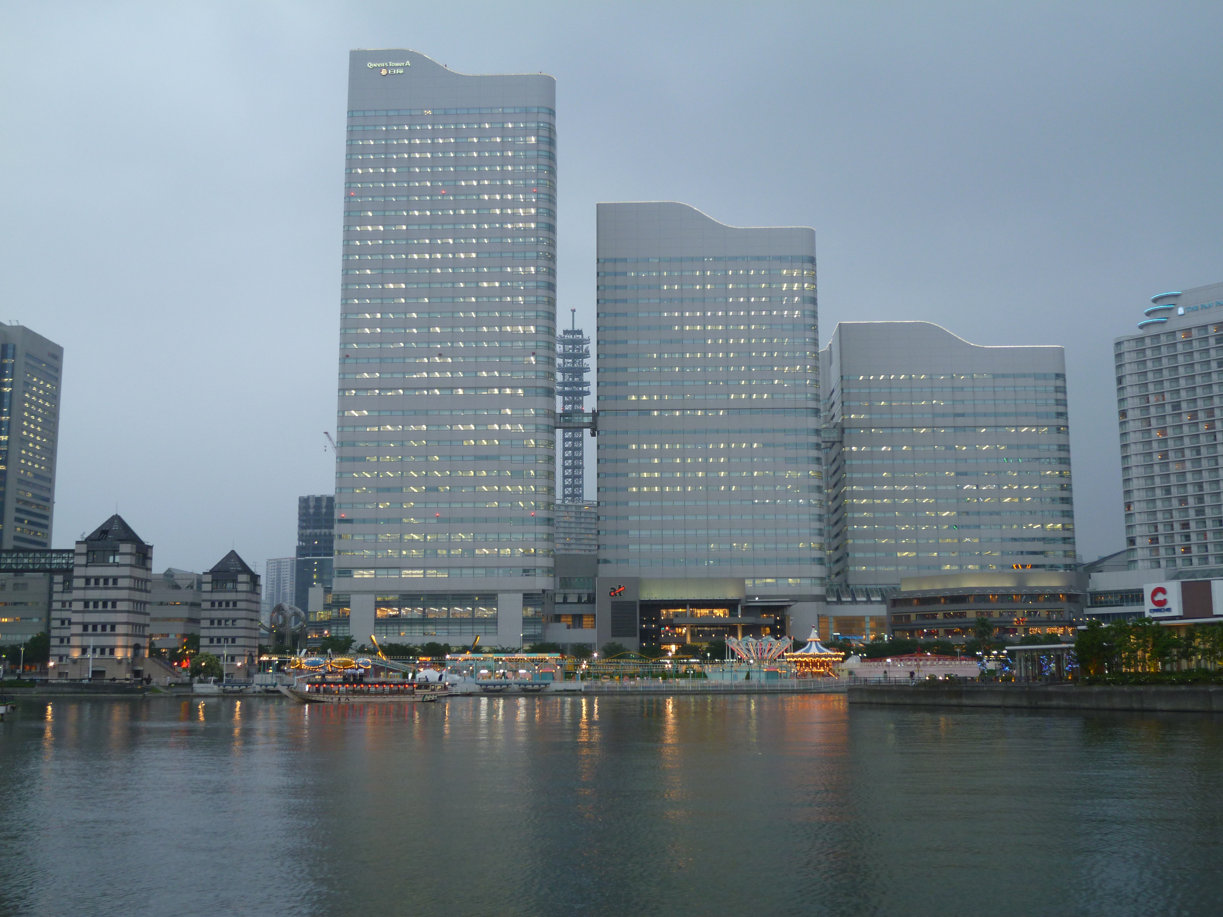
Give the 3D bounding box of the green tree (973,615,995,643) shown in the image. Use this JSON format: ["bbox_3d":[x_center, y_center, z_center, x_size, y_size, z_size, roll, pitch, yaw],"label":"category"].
[{"bbox_3d":[59.848,30.173,209.801,3.500,9.680,3.500,-1,-9,2],"label":"green tree"}]

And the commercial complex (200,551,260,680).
[{"bbox_3d":[-85.066,34.847,294.423,10.800,27.980,10.000,-1,-9,2],"label":"commercial complex"}]

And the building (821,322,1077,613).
[{"bbox_3d":[107.629,7.782,432.826,73.000,99.000,46.000,0,-9,2],"label":"building"}]

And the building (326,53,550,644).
[{"bbox_3d":[-42.915,-25.939,373.384,57.500,171.800,45.000,-1,-9,2],"label":"building"}]

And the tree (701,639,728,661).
[{"bbox_3d":[24.874,47.282,316.478,6.600,6.900,6.600,0,-9,0],"label":"tree"}]

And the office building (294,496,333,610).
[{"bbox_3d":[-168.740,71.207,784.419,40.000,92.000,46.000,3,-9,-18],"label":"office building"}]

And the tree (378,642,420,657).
[{"bbox_3d":[-49.455,46.358,302.513,8.800,7.300,7.800,-1,-9,2],"label":"tree"}]

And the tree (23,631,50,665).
[{"bbox_3d":[-133.579,45.642,304.722,6.800,10.350,6.500,-1,-9,2],"label":"tree"}]

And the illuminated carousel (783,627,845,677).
[{"bbox_3d":[35.625,34.054,229.471,10.700,9.100,10.700,0,-9,0],"label":"illuminated carousel"}]

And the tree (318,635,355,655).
[{"bbox_3d":[-62.440,43.660,296.849,8.400,7.200,8.000,0,-9,0],"label":"tree"}]

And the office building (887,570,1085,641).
[{"bbox_3d":[105.533,46.060,371.231,48.000,27.150,30.000,-2,-9,9],"label":"office building"}]

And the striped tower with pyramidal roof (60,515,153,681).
[{"bbox_3d":[-89.665,25.021,236.245,10.800,29.650,10.000,-1,-9,2],"label":"striped tower with pyramidal roof"}]

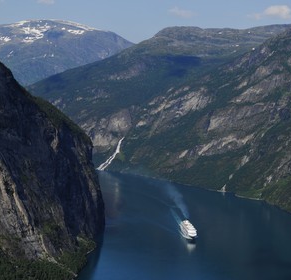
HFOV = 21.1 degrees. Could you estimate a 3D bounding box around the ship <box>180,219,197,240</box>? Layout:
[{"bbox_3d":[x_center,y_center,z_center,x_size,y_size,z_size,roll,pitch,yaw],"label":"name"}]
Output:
[{"bbox_3d":[158.840,326.110,2882.470,31.000,36.000,216.000,0,5,-5],"label":"ship"}]

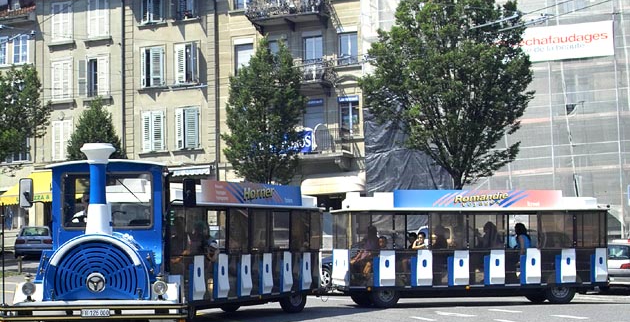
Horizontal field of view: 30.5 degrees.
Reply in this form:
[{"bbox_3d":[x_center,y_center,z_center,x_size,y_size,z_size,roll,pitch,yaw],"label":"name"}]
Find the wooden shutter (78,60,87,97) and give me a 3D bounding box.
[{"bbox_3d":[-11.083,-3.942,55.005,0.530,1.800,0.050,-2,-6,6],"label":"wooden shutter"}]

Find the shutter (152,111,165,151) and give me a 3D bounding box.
[{"bbox_3d":[-7.510,-1.390,55.135,0.650,1.900,0.050,-3,-6,13],"label":"shutter"}]

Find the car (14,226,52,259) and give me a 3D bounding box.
[{"bbox_3d":[-12.420,3.600,51.600,1.670,1.400,4.200,0,-4,-10],"label":"car"}]

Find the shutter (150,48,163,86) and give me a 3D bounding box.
[{"bbox_3d":[-7.571,-4.491,55.390,0.650,1.905,0.050,-2,-6,5],"label":"shutter"}]

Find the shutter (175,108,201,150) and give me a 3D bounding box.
[{"bbox_3d":[-5.747,-1.457,52.258,1.195,1.876,0.270,-4,-7,21],"label":"shutter"}]

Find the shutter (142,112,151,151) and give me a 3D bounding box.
[{"bbox_3d":[-8.052,-1.417,55.345,0.650,1.907,0.050,-6,-7,38],"label":"shutter"}]

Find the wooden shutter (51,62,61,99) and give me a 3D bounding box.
[{"bbox_3d":[-12.332,-3.834,55.215,0.590,1.842,0.050,-4,-7,21],"label":"wooden shutter"}]

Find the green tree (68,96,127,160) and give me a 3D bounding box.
[{"bbox_3d":[-9.295,0.677,49.167,2.829,6.830,2.829,-1,-6,0],"label":"green tree"}]

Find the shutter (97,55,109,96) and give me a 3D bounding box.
[{"bbox_3d":[-9.961,-3.994,54.300,0.614,1.835,0.050,-4,-7,21],"label":"shutter"}]

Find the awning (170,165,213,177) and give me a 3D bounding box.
[{"bbox_3d":[-5.914,0.495,54.055,2.373,0.500,0.600,-4,-6,23],"label":"awning"}]

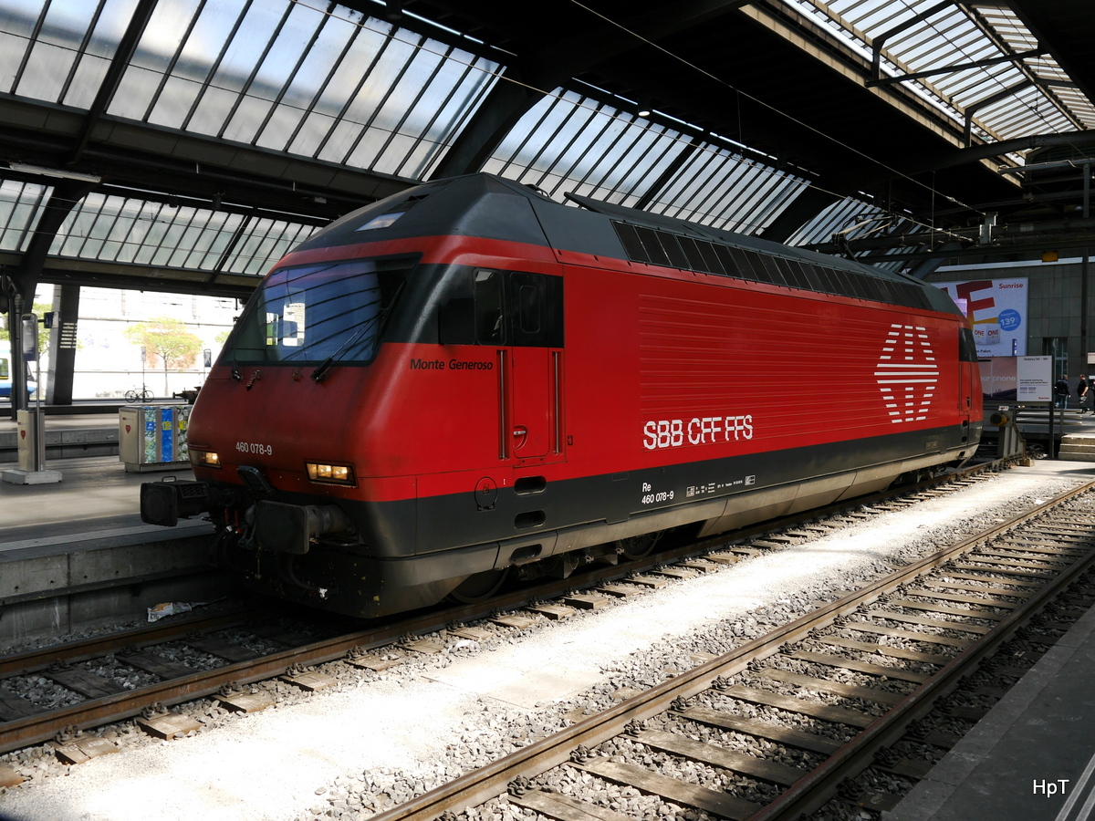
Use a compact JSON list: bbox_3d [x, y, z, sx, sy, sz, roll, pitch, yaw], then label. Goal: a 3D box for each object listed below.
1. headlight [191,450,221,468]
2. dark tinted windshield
[{"bbox_3d":[-3.137,0.451,8.779,0.550,0.165,0.110,2,3,39],"label":"headlight"},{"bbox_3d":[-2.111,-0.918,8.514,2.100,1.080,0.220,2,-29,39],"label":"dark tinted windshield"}]

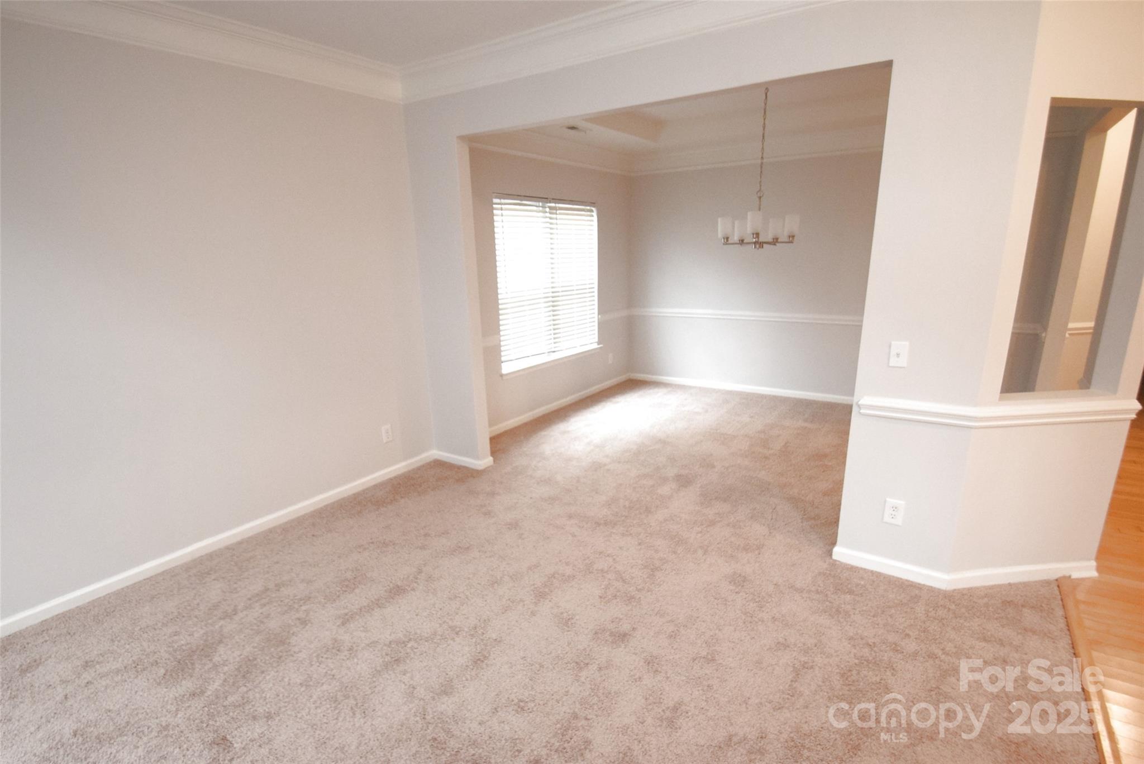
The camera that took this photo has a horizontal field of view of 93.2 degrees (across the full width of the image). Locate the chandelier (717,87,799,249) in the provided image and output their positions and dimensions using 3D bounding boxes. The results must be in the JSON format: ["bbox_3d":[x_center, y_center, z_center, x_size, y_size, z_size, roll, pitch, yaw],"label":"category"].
[{"bbox_3d":[1.394,-1.545,3.948,0.609,1.112,0.609,9,17,35],"label":"chandelier"}]

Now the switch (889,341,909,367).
[{"bbox_3d":[1.436,-0.120,2.374,0.069,0.114,0.014,7,17,32],"label":"switch"}]

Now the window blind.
[{"bbox_3d":[-0.194,-0.954,5.102,0.060,1.470,1.475,9,17,35],"label":"window blind"}]

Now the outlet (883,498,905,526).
[{"bbox_3d":[1.507,0.611,2.527,0.077,0.123,0.010,7,17,32],"label":"outlet"}]

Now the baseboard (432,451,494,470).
[{"bbox_3d":[-0.828,0.569,4.115,0.448,0.076,0.140,7,17,32],"label":"baseboard"}]

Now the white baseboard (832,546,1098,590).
[{"bbox_3d":[1.872,0.889,2.535,1.163,0.076,0.209,1,14,10],"label":"white baseboard"}]

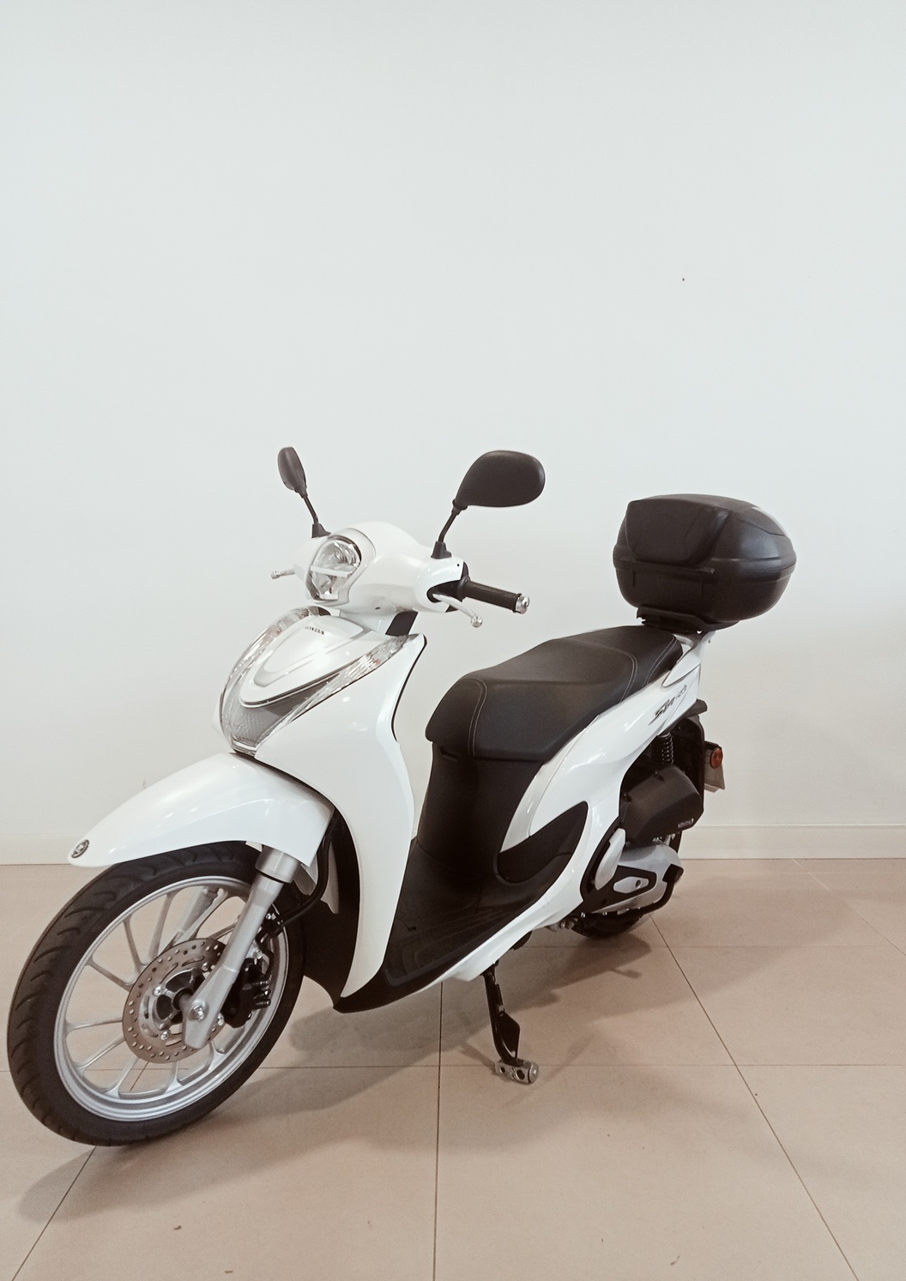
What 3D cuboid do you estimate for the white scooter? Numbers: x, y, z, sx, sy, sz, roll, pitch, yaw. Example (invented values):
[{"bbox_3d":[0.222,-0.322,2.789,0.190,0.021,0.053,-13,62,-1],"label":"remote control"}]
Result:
[{"bbox_3d":[0.111,0.219,2.168,0.710,1.210,2.005,4,6,44],"label":"white scooter"}]

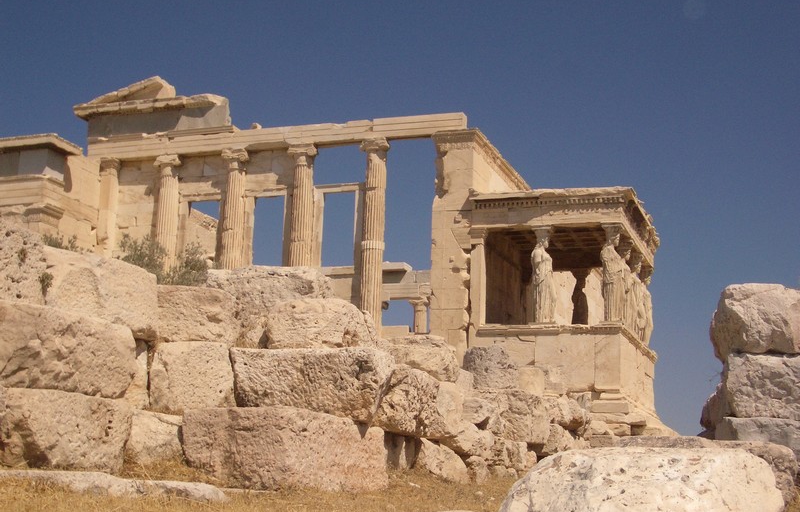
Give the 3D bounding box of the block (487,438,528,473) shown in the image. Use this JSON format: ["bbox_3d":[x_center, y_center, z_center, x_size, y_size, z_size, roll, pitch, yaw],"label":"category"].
[{"bbox_3d":[1.618,3.035,17.200,0.605,0.488,0.500,2,-12,0],"label":"block"}]

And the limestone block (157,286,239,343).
[{"bbox_3d":[-2.436,0.749,13.800,0.868,0.648,0.850,2,-12,0],"label":"limestone block"}]

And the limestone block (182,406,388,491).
[{"bbox_3d":[-1.300,2.293,13.400,2.316,0.907,1.000,2,-12,2],"label":"limestone block"}]

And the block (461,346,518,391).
[{"bbox_3d":[1.443,1.824,18.300,0.859,0.682,0.750,2,-12,0],"label":"block"}]

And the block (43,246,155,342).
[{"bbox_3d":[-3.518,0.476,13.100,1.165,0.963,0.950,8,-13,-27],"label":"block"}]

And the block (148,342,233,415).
[{"bbox_3d":[-2.483,1.518,13.800,0.908,0.808,0.850,2,-12,0],"label":"block"}]

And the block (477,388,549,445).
[{"bbox_3d":[1.745,2.526,17.700,1.039,0.813,0.850,3,-12,-5],"label":"block"}]

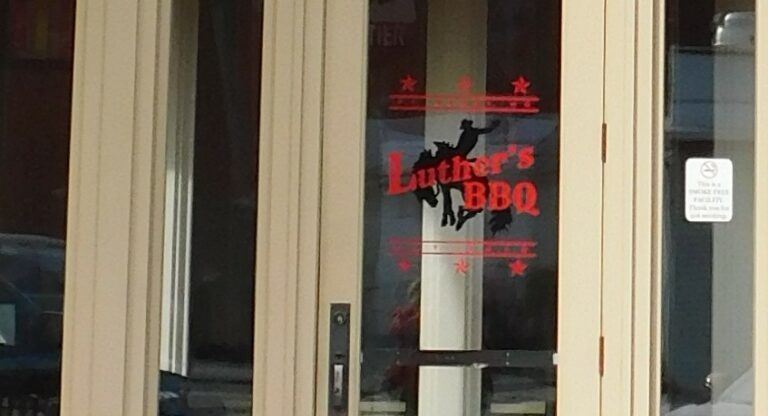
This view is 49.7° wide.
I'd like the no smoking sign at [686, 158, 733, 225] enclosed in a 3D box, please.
[{"bbox_3d":[1.030,-0.056,2.625,0.152,0.202,0.008,1,-2,0],"label":"no smoking sign"}]

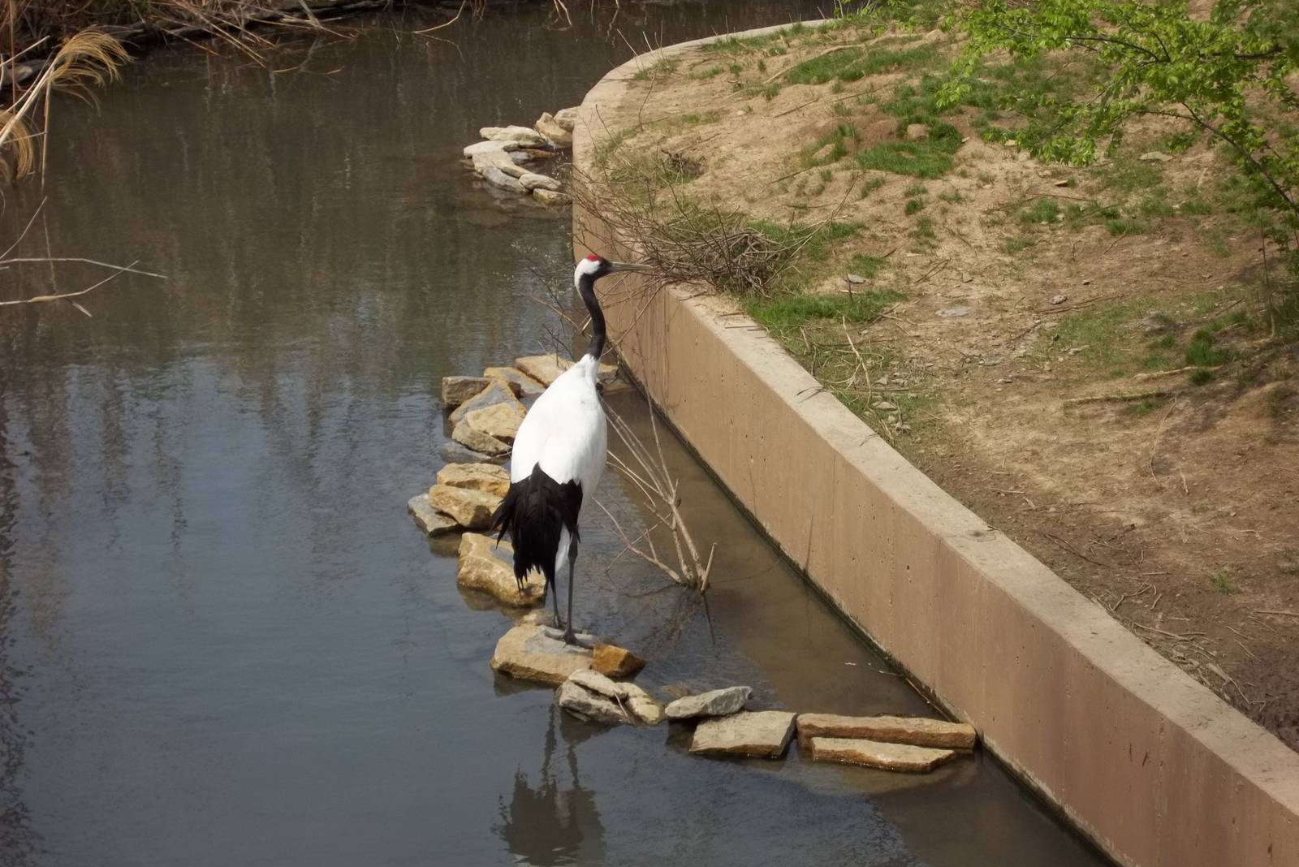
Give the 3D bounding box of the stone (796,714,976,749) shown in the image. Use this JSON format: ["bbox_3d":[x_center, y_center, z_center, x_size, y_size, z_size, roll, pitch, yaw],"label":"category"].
[{"bbox_3d":[0.763,0.978,11.658,0.569,0.072,0.114,2,15,8],"label":"stone"}]

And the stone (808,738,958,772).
[{"bbox_3d":[0.740,1.036,11.545,0.445,0.052,0.129,4,16,13],"label":"stone"}]

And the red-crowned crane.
[{"bbox_3d":[-0.286,0.046,12.446,0.352,1.340,0.621,9,18,29],"label":"red-crowned crane"}]

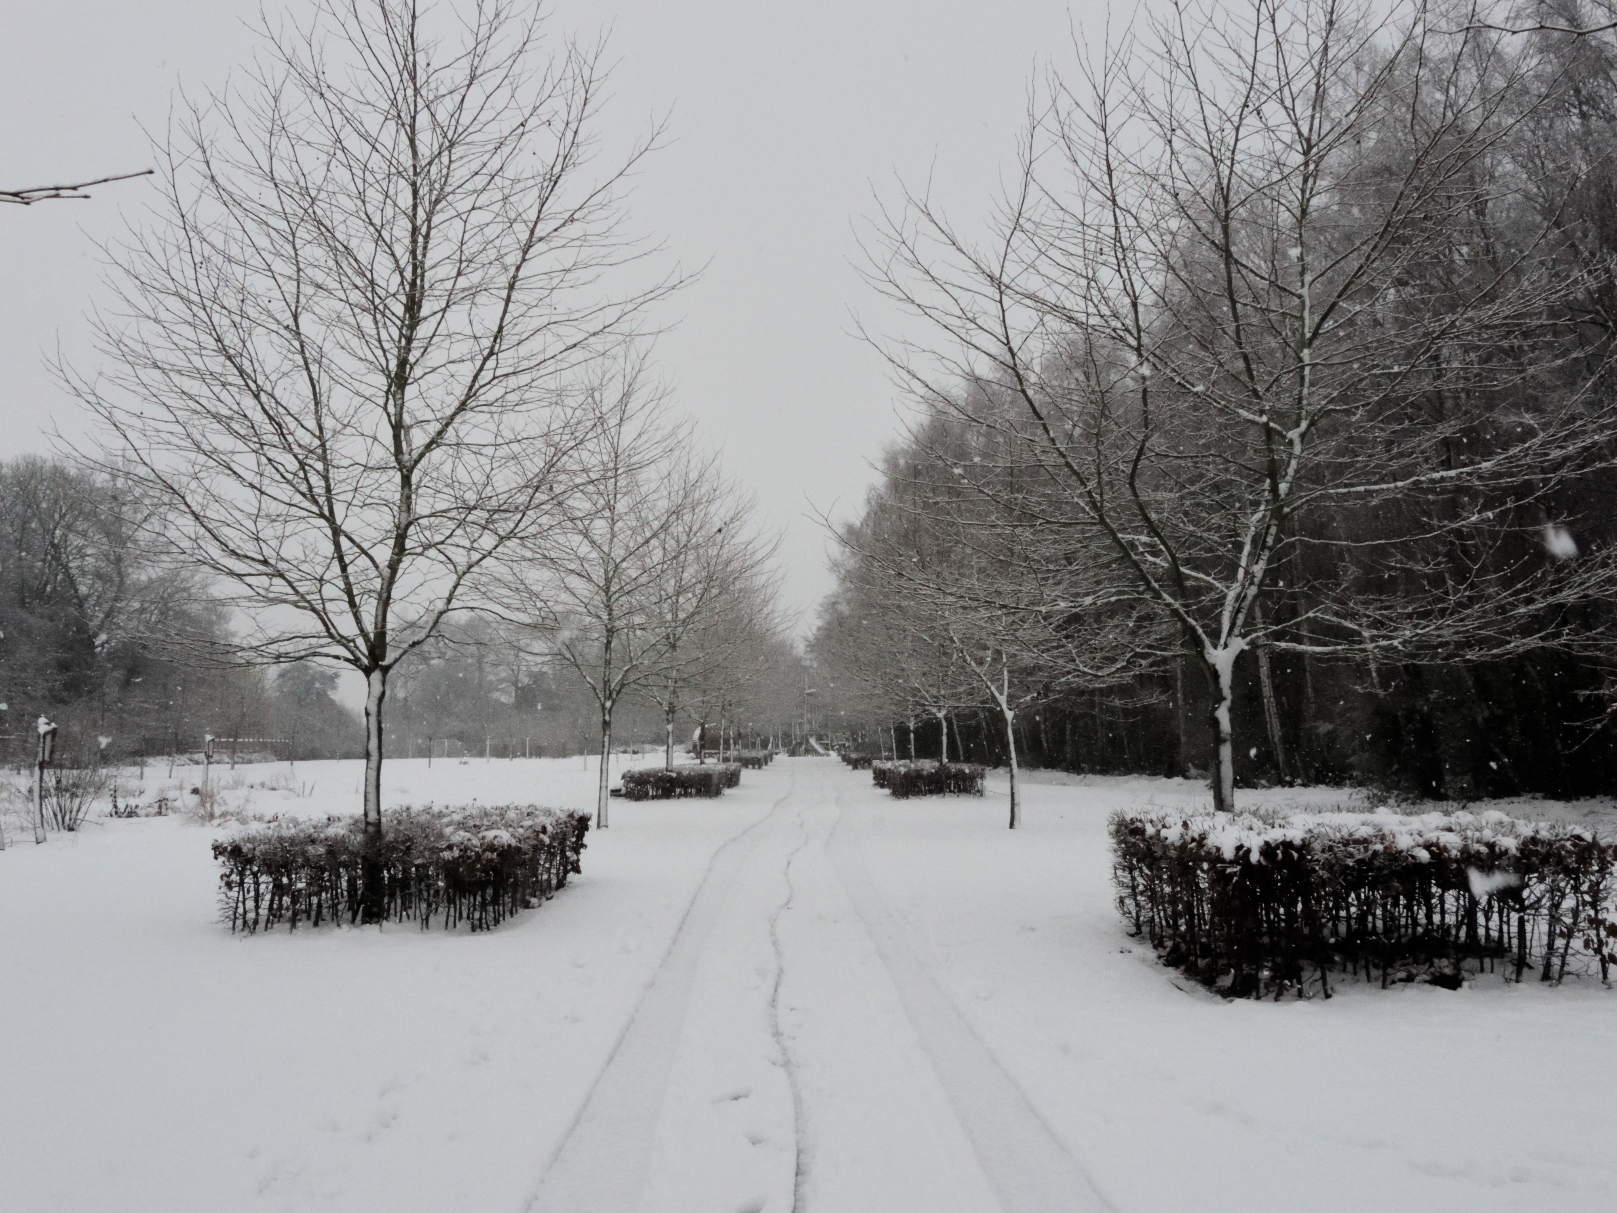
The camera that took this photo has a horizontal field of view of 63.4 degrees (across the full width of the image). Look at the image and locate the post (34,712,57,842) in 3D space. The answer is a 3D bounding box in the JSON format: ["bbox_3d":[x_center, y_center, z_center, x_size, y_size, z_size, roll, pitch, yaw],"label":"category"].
[{"bbox_3d":[-11.350,2.586,19.540,0.200,1.900,0.250,-5,-8,41],"label":"post"}]

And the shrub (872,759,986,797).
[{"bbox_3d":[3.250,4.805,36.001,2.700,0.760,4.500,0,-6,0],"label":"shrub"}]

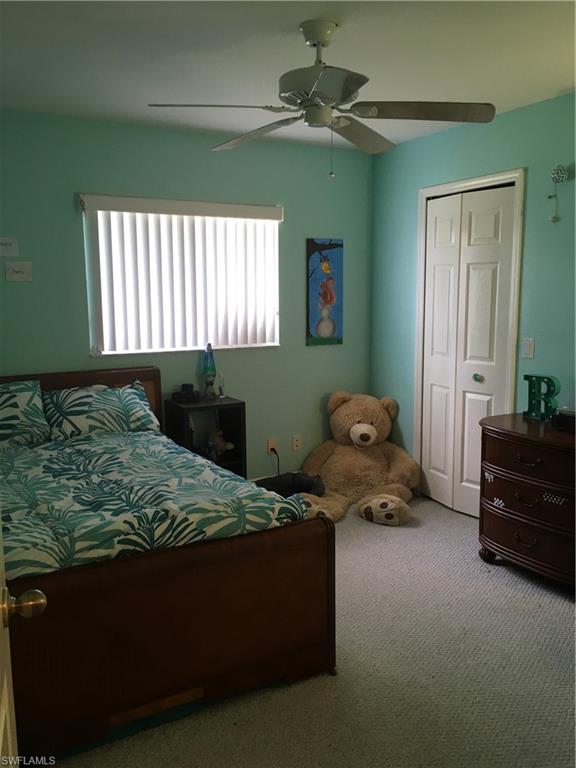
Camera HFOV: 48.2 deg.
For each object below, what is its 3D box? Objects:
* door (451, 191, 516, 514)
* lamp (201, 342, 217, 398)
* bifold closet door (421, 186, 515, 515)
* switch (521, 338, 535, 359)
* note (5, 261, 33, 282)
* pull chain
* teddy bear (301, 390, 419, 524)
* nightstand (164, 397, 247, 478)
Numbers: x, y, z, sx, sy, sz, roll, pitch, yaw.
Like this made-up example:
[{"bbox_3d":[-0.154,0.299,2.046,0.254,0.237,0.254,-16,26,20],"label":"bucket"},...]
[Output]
[{"bbox_3d":[1.188,-0.151,3.914,0.038,1.995,0.372,-6,10,-34],"label":"door"},{"bbox_3d":[-0.515,-0.079,4.200,0.092,0.365,0.092,0,8,0],"label":"lamp"},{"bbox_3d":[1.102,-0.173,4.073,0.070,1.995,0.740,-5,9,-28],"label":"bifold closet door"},{"bbox_3d":[1.335,-0.193,3.592,0.011,0.115,0.075,-5,9,-28],"label":"switch"},{"bbox_3d":[-1.541,-0.643,3.694,0.140,0.107,0.004,-5,9,-28],"label":"note"},{"bbox_3d":[0.171,-0.901,2.495,0.017,0.185,0.017,-5,9,-28],"label":"pull chain"},{"bbox_3d":[0.462,0.444,4.315,0.770,0.750,0.750,0,8,4],"label":"teddy bear"},{"bbox_3d":[-0.526,0.474,4.216,0.410,0.730,0.310,-5,9,-28],"label":"nightstand"}]

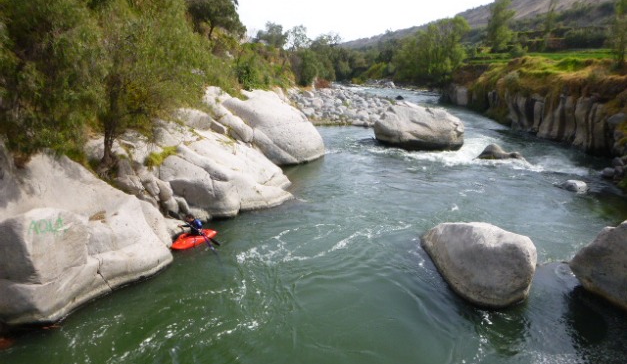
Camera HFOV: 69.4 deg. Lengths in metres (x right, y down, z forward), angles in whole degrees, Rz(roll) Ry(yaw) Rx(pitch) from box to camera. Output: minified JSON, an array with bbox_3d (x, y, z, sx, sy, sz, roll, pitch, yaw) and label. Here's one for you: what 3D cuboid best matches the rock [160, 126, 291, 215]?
[{"bbox_3d":[-3.966,-0.547,21.226,6.180,3.244,4.944,9,18,29],"label":"rock"}]

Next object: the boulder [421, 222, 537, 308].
[{"bbox_3d":[4.995,2.372,14.072,2.575,1.545,4.017,-4,16,-14],"label":"boulder"}]

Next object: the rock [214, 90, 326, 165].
[{"bbox_3d":[-2.884,-3.771,31.020,7.210,4.532,5.665,9,18,29],"label":"rock"}]

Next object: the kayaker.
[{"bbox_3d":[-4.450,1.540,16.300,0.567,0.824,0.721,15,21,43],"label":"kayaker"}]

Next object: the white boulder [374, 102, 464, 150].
[{"bbox_3d":[7.931,-4.250,34.094,5.974,3.090,4.738,0,16,0],"label":"white boulder"}]

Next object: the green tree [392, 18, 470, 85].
[{"bbox_3d":[21.836,-24.496,85.130,13.184,12.360,10.815,0,16,0],"label":"green tree"}]

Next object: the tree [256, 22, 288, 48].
[{"bbox_3d":[-6.231,-21.427,66.741,5.047,4.326,4.738,0,16,0],"label":"tree"}]

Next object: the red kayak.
[{"bbox_3d":[-4.305,2.106,16.457,0.639,0.371,1.978,15,21,43],"label":"red kayak"}]

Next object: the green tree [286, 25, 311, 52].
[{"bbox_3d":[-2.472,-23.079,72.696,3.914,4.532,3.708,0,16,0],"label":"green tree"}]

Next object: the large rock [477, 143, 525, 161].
[{"bbox_3d":[12.360,-1.955,30.348,2.884,0.978,1.648,0,16,0],"label":"large rock"}]

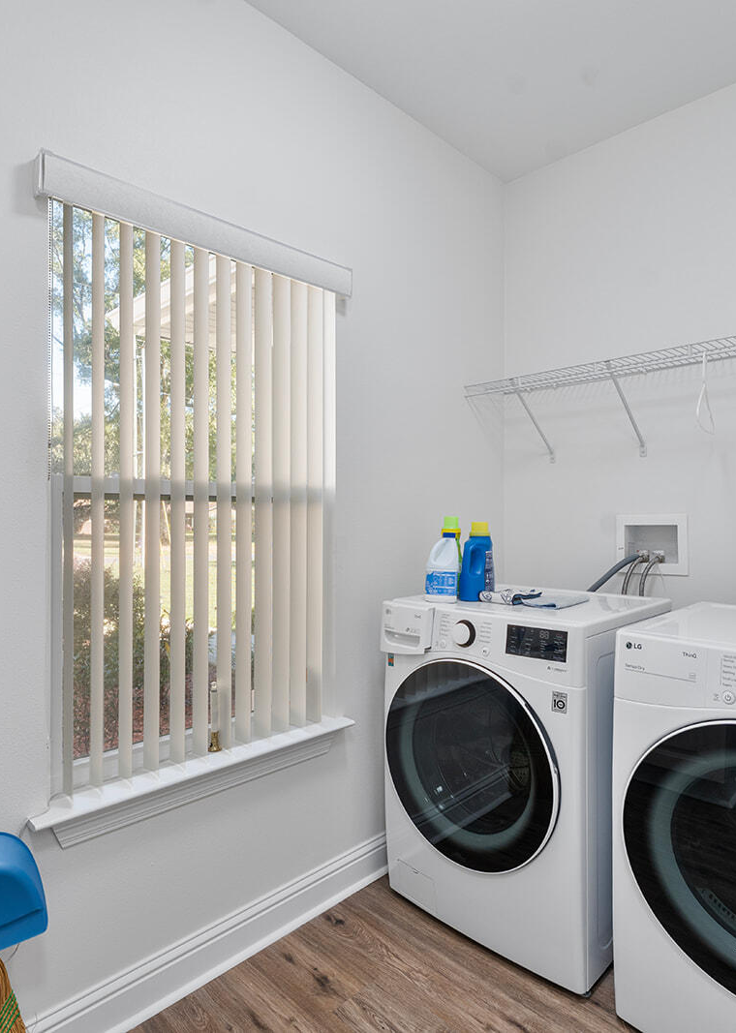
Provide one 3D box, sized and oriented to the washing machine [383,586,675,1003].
[{"bbox_3d":[0.548,0.781,2.055,0.686,0.980,0.755,0,0,43],"label":"washing machine"}]

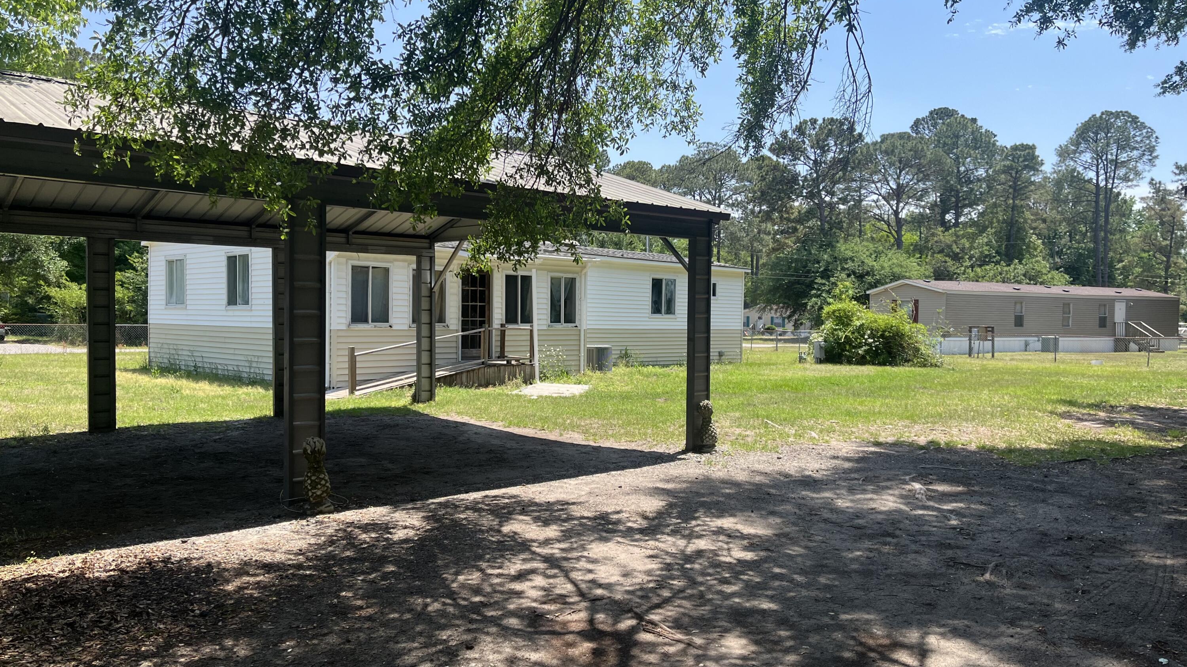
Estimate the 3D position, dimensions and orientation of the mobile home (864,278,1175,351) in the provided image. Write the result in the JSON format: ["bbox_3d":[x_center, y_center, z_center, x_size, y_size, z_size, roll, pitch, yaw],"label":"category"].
[{"bbox_3d":[24.556,-0.863,49.974,18.845,3.807,5.200,0,1,-26],"label":"mobile home"}]

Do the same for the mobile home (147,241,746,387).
[{"bbox_3d":[-2.492,-1.028,27.452,9.337,4.047,18.059,2,1,43],"label":"mobile home"}]

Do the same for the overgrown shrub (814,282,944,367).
[{"bbox_3d":[10.510,-0.335,32.981,4.400,2.900,3.600,1,1,18],"label":"overgrown shrub"}]

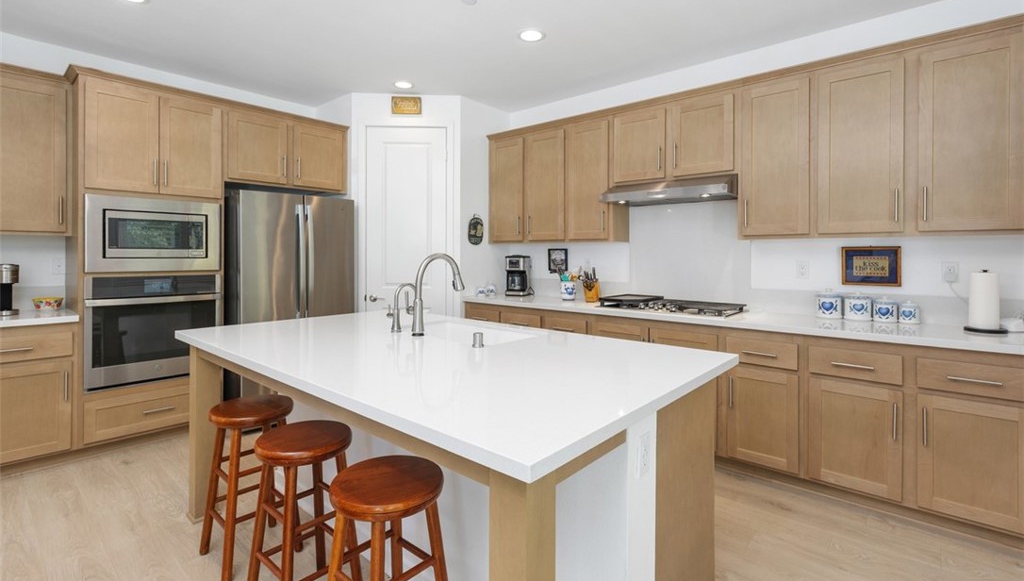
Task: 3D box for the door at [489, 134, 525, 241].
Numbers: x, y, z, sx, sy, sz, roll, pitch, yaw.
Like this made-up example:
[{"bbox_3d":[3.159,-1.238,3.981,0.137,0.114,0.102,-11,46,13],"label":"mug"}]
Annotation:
[{"bbox_3d":[-0.043,-0.960,4.404,0.417,0.974,0.030,3,4,41],"label":"door"}]

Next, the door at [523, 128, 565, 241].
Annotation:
[{"bbox_3d":[0.285,-0.886,3.886,0.390,0.913,0.028,2,3,40],"label":"door"}]

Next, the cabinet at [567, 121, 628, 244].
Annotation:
[{"bbox_3d":[0.706,-0.878,3.735,0.433,0.972,0.330,2,3,40],"label":"cabinet"}]

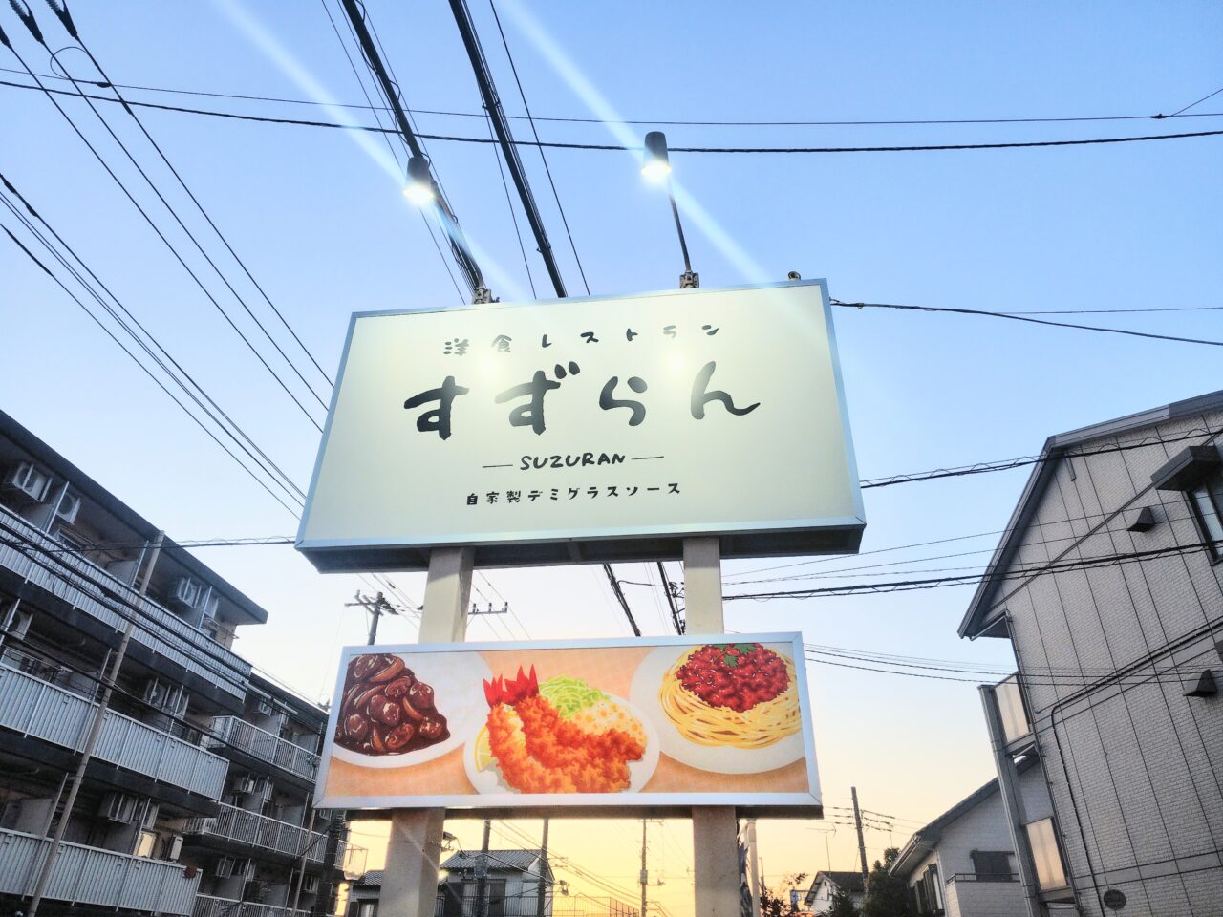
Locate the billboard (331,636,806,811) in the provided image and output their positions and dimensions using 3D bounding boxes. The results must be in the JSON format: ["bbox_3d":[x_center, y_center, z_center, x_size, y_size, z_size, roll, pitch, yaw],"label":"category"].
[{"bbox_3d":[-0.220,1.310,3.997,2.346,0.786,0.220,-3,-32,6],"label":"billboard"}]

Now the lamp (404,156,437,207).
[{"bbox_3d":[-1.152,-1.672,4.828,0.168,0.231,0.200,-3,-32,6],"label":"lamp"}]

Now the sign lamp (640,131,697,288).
[{"bbox_3d":[0.380,-1.475,5.019,0.189,0.357,1.092,-8,-33,14],"label":"sign lamp"}]

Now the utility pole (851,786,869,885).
[{"bbox_3d":[12.418,21.119,39.425,0.320,9.700,0.320,-3,-32,6],"label":"utility pole"}]

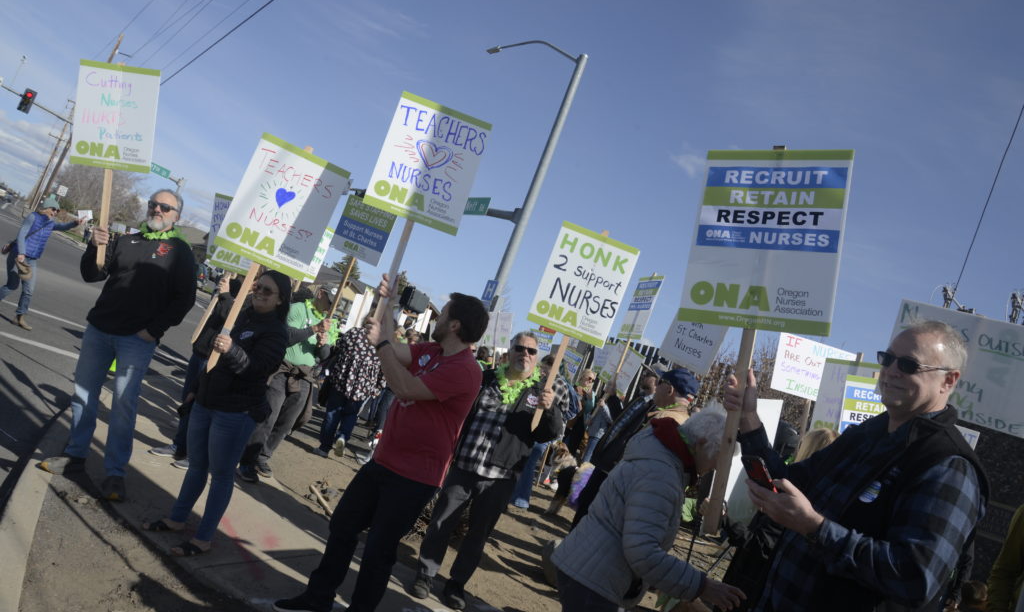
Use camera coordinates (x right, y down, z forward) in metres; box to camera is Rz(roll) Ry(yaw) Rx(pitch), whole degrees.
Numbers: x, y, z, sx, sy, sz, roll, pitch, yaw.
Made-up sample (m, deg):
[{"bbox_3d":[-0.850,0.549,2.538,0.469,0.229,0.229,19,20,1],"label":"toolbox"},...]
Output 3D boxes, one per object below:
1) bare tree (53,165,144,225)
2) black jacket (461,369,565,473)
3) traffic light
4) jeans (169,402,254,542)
[{"bbox_3d":[-29.685,-8.529,50.000,6.200,6.600,6.000,24,-7,-31],"label":"bare tree"},{"bbox_3d":[0.006,0.763,4.350,0.660,0.680,0.420,20,-6,0],"label":"black jacket"},{"bbox_3d":[-25.876,-10.939,36.500,0.580,1.300,0.380,23,-6,-22],"label":"traffic light"},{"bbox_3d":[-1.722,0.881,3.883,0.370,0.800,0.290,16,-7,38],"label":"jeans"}]

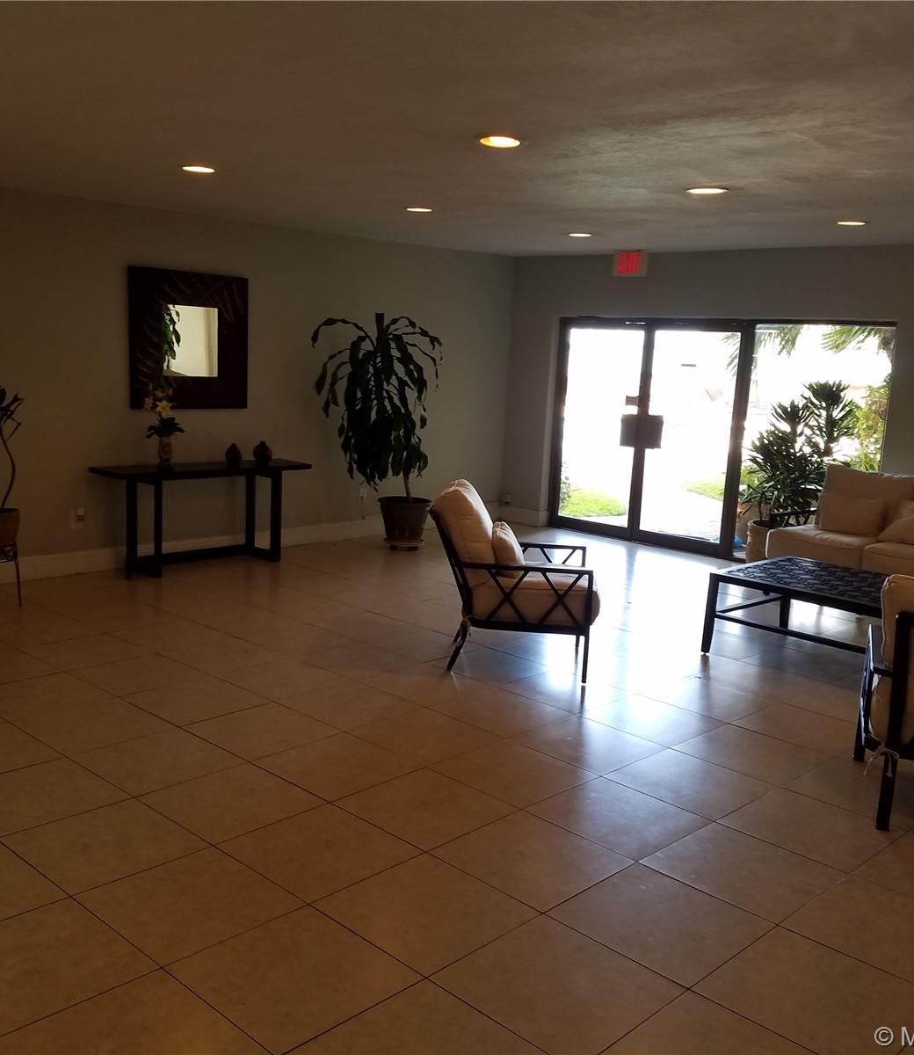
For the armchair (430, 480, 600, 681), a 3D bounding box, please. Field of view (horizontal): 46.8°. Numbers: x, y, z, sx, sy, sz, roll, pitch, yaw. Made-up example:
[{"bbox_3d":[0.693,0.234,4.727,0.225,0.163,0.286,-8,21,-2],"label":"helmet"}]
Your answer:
[{"bbox_3d":[0.315,0.251,5.752,0.930,0.966,0.750,3,10,3],"label":"armchair"}]

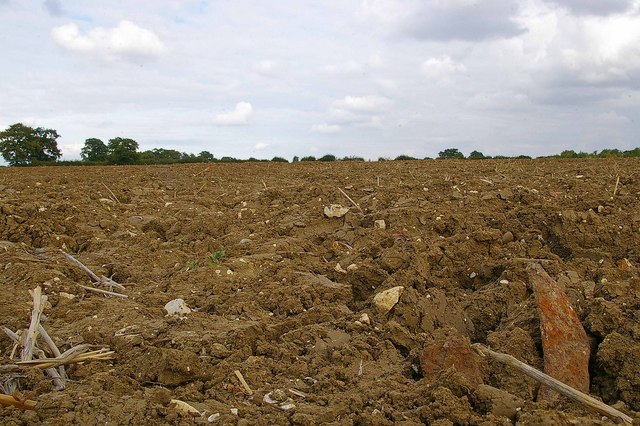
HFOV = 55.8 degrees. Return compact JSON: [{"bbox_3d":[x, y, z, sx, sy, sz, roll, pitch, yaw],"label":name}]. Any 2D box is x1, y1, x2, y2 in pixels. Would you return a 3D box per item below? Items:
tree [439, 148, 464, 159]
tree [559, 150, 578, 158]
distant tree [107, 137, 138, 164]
[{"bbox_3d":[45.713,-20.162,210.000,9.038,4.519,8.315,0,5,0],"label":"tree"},{"bbox_3d":[86.385,-19.988,210.000,6.952,3.476,6.396,0,5,0],"label":"tree"},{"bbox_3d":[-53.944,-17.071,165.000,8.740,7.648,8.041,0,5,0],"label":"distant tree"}]

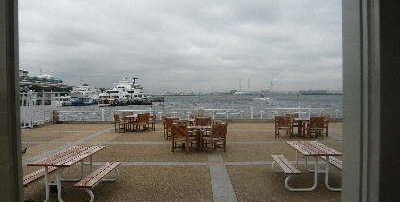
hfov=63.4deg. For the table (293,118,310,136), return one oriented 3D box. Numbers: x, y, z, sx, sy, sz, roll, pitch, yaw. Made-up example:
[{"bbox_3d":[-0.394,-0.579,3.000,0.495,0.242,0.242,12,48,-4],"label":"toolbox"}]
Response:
[{"bbox_3d":[4.360,1.129,13.650,0.880,0.720,0.880,0,1,0],"label":"table"}]

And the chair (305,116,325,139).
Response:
[{"bbox_3d":[4.500,1.064,12.830,0.620,0.880,0.600,0,1,-5],"label":"chair"}]

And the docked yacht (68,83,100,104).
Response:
[{"bbox_3d":[-65.000,-4.000,183.000,8.000,11.000,25.000,0,1,3],"label":"docked yacht"}]

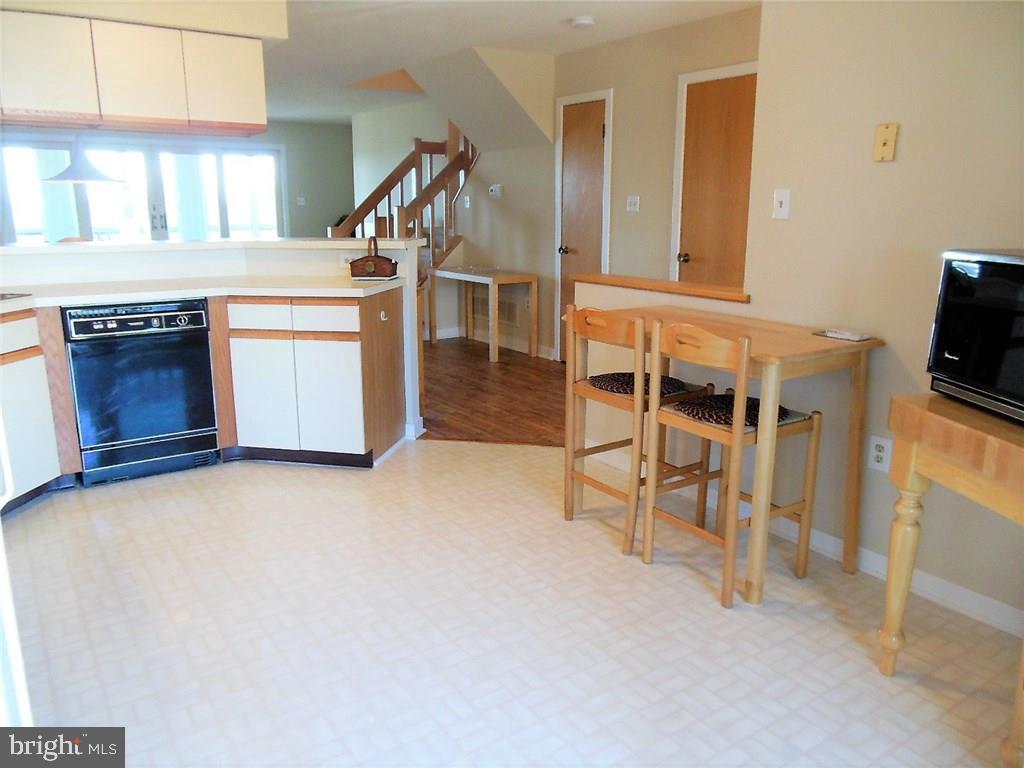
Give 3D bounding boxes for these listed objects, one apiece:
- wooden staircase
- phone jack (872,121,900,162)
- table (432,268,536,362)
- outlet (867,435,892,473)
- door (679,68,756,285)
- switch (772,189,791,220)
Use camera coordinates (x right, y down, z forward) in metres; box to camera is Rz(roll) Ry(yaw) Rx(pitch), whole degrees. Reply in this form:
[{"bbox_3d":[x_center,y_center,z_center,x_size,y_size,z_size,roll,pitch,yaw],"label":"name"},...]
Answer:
[{"bbox_3d":[-1.085,-1.540,7.489,1.300,2.120,1.100,-9,16,-34],"label":"wooden staircase"},{"bbox_3d":[1.184,-0.766,2.346,0.010,0.116,0.072,-9,16,-34],"label":"phone jack"},{"bbox_3d":[-0.289,-0.666,6.825,0.470,0.710,1.160,-9,16,-35],"label":"table"},{"bbox_3d":[1.244,0.238,2.496,0.010,0.116,0.072,-9,16,-34],"label":"outlet"},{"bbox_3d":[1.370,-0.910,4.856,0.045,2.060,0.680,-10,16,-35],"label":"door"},{"bbox_3d":[0.987,-0.658,2.712,0.012,0.116,0.072,-9,16,-34],"label":"switch"}]

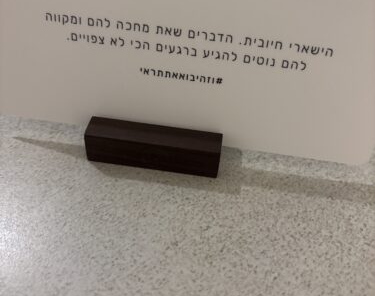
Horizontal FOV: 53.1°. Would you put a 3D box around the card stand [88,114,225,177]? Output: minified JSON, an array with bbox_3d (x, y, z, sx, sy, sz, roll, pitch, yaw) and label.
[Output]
[{"bbox_3d":[-0.013,-0.005,0.161,0.054,0.015,0.024,8,45,2],"label":"card stand"}]

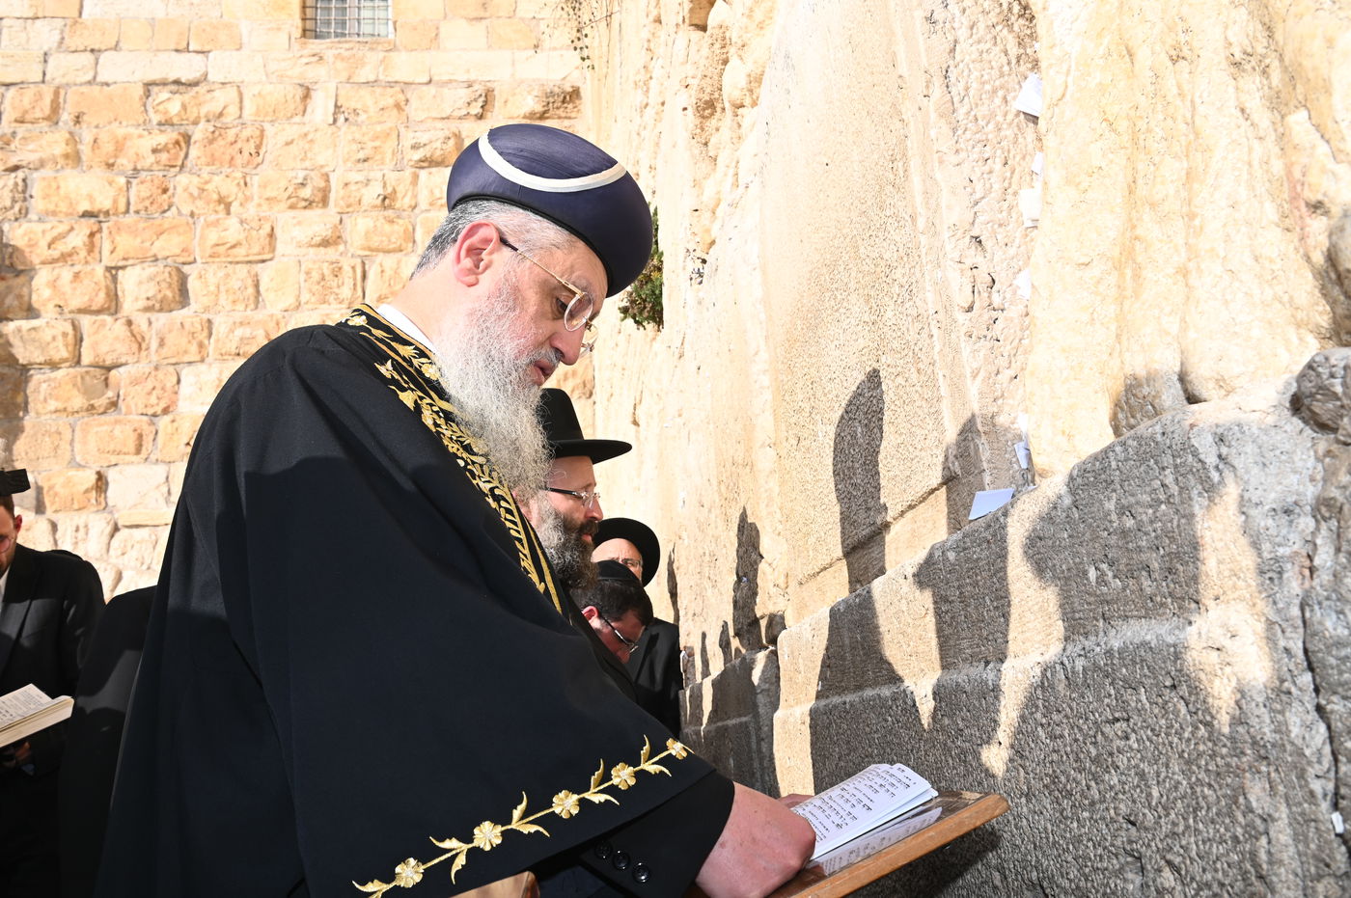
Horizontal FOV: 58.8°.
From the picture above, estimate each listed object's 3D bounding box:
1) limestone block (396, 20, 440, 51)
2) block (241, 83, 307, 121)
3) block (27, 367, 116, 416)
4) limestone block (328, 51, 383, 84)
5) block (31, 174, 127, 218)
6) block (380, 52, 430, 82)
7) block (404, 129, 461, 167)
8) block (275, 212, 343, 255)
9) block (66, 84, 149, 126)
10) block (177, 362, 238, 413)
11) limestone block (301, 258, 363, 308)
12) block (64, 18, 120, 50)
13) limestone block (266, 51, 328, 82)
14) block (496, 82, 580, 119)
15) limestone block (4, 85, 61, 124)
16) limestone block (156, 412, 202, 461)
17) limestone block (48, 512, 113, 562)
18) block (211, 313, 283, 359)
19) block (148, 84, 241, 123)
[{"bbox_3d":[-2.171,-3.425,10.163,0.365,0.291,0.280,-2,-15,-6],"label":"limestone block"},{"bbox_3d":[-3.270,-2.787,9.883,0.517,0.346,0.300,-2,-15,-6],"label":"block"},{"bbox_3d":[-4.528,-0.403,9.075,0.618,0.361,0.280,-2,-14,-7],"label":"block"},{"bbox_3d":[-2.532,-2.969,9.559,0.415,0.280,0.300,-2,-14,-7],"label":"limestone block"},{"bbox_3d":[-5.525,-2.316,11.244,0.821,0.435,0.300,-2,-14,-7],"label":"block"},{"bbox_3d":[-2.246,-3.134,10.046,0.404,0.277,0.280,-2,-14,-7],"label":"block"},{"bbox_3d":[-1.982,-2.422,9.888,0.440,0.341,0.280,-2,-14,-7],"label":"block"},{"bbox_3d":[-2.910,-1.675,9.589,0.509,0.351,0.280,-2,-14,-7],"label":"block"},{"bbox_3d":[-4.341,-2.590,9.264,0.589,0.348,0.300,-2,-14,-7],"label":"block"},{"bbox_3d":[-3.535,-0.449,9.198,0.483,0.399,0.280,-2,-14,-7],"label":"block"},{"bbox_3d":[-3.208,-1.516,11.297,0.535,0.479,0.300,-2,-14,-7],"label":"limestone block"},{"bbox_3d":[-4.522,-3.174,9.395,0.406,0.269,0.300,-2,-14,-7],"label":"block"},{"bbox_3d":[-3.114,-3.110,9.943,0.478,0.274,0.280,-2,-14,-7],"label":"limestone block"},{"bbox_3d":[-1.158,-2.879,10.100,0.685,0.333,0.280,-2,-14,-7],"label":"block"},{"bbox_3d":[-5.110,-2.704,9.614,0.419,0.335,0.280,-2,-14,-7],"label":"limestone block"},{"bbox_3d":[-4.357,-0.071,10.801,0.496,0.434,0.300,-2,-14,-7],"label":"limestone block"},{"bbox_3d":[-4.132,0.647,8.450,0.427,0.332,0.300,-2,-14,-7],"label":"limestone block"},{"bbox_3d":[-3.923,-0.995,11.085,0.621,0.425,0.300,-2,-14,-7],"label":"block"},{"bbox_3d":[-3.894,-2.754,9.811,0.723,0.362,0.300,-2,-15,-6],"label":"block"}]

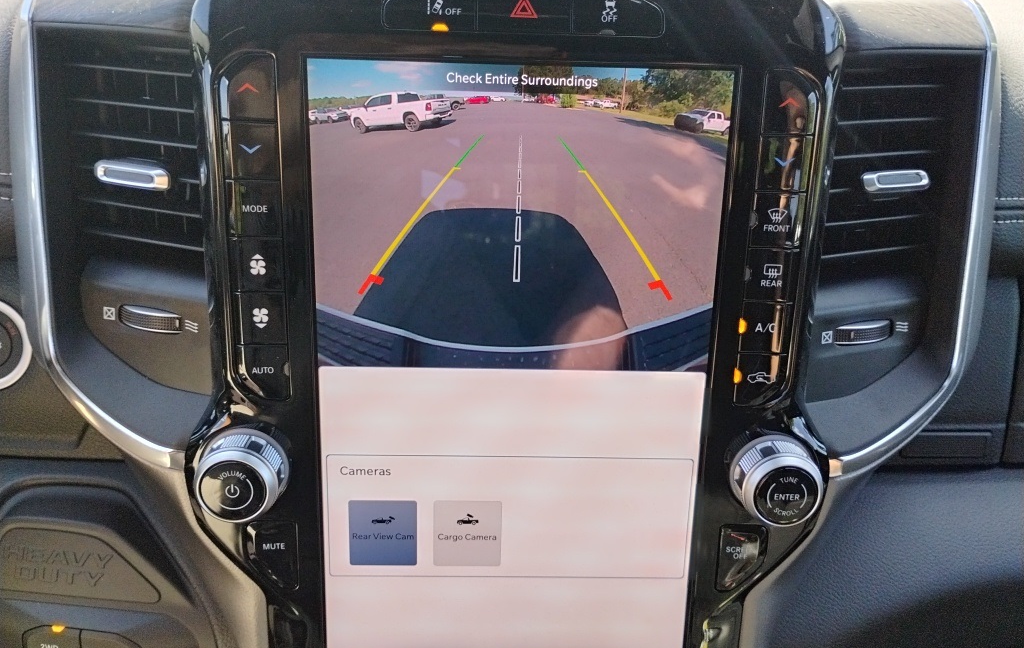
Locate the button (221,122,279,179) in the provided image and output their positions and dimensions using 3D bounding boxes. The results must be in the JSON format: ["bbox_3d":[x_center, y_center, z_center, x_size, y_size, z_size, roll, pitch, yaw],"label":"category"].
[{"bbox_3d":[-0.101,-0.067,0.321,0.021,0.022,0.008,1,15,-2],"label":"button"}]

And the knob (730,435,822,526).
[{"bbox_3d":[0.112,0.067,0.348,0.035,0.035,0.020,1,15,-2],"label":"knob"}]

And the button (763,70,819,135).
[{"bbox_3d":[0.107,-0.086,0.322,0.020,0.023,0.008,1,15,-2],"label":"button"}]

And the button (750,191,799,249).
[{"bbox_3d":[0.105,-0.042,0.333,0.019,0.021,0.008,1,15,-2],"label":"button"}]

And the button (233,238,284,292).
[{"bbox_3d":[-0.101,-0.024,0.332,0.020,0.021,0.008,1,15,-2],"label":"button"}]

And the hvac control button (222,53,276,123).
[{"bbox_3d":[-0.098,-0.090,0.315,0.019,0.023,0.008,1,15,-2],"label":"hvac control button"}]

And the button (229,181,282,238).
[{"bbox_3d":[-0.100,-0.046,0.326,0.020,0.021,0.008,1,15,-2],"label":"button"}]

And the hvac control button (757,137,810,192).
[{"bbox_3d":[0.106,-0.063,0.328,0.019,0.021,0.008,1,15,-2],"label":"hvac control button"}]

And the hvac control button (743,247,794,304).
[{"bbox_3d":[0.105,-0.020,0.339,0.021,0.022,0.008,1,15,-2],"label":"hvac control button"}]

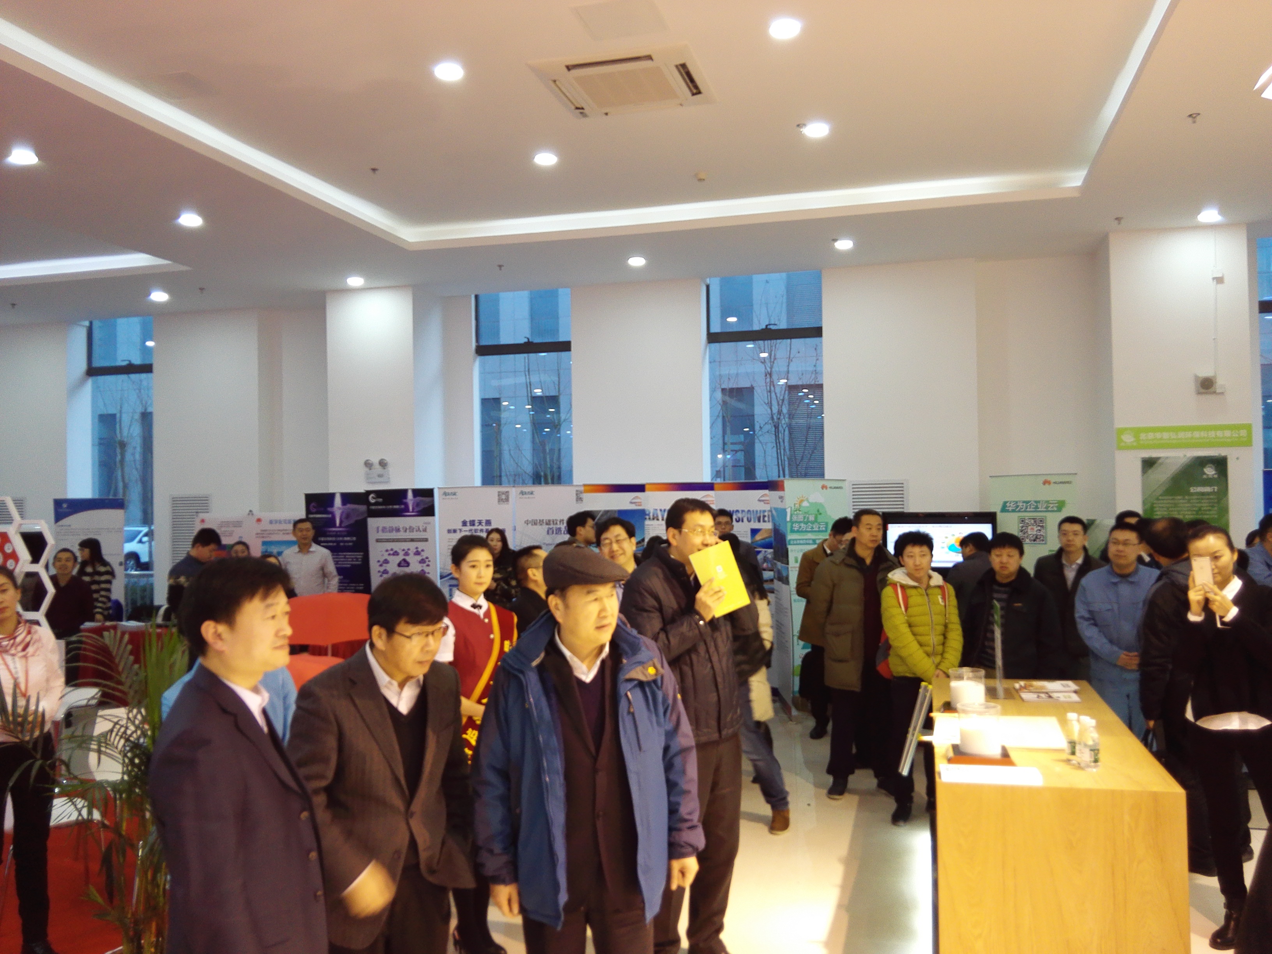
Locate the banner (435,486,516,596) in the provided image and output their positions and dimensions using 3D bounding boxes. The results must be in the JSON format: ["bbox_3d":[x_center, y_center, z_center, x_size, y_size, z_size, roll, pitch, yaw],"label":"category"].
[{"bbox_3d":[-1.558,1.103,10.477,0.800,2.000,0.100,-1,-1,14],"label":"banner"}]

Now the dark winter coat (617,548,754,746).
[{"bbox_3d":[0.216,0.656,4.250,0.510,0.760,0.400,0,-2,-35],"label":"dark winter coat"}]

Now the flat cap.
[{"bbox_3d":[-0.140,0.252,2.970,0.270,0.125,0.200,-7,-5,40],"label":"flat cap"}]

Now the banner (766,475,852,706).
[{"bbox_3d":[1.538,1.021,9.400,0.760,2.000,0.150,-1,-1,-7],"label":"banner"}]

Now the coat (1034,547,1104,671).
[{"bbox_3d":[2.856,0.845,7.000,0.500,0.770,0.320,-1,-1,24],"label":"coat"}]

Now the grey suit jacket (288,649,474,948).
[{"bbox_3d":[-0.627,0.769,2.630,0.490,0.680,0.400,0,-2,-42],"label":"grey suit jacket"}]

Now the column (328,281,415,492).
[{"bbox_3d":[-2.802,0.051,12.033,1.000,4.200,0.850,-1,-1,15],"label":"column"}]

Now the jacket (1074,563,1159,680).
[{"bbox_3d":[2.762,0.821,6.050,0.510,0.680,0.320,-2,-2,34],"label":"jacket"}]

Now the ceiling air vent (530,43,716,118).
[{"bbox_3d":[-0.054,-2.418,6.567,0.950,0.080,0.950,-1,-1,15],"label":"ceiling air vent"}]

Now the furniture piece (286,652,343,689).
[{"bbox_3d":[-2.115,1.544,6.891,0.550,0.750,0.550,-1,-1,15],"label":"furniture piece"}]

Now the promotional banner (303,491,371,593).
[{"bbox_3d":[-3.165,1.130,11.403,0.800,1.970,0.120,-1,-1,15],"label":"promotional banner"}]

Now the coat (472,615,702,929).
[{"bbox_3d":[-0.132,0.750,2.750,0.570,0.790,0.340,-1,-1,-10],"label":"coat"}]

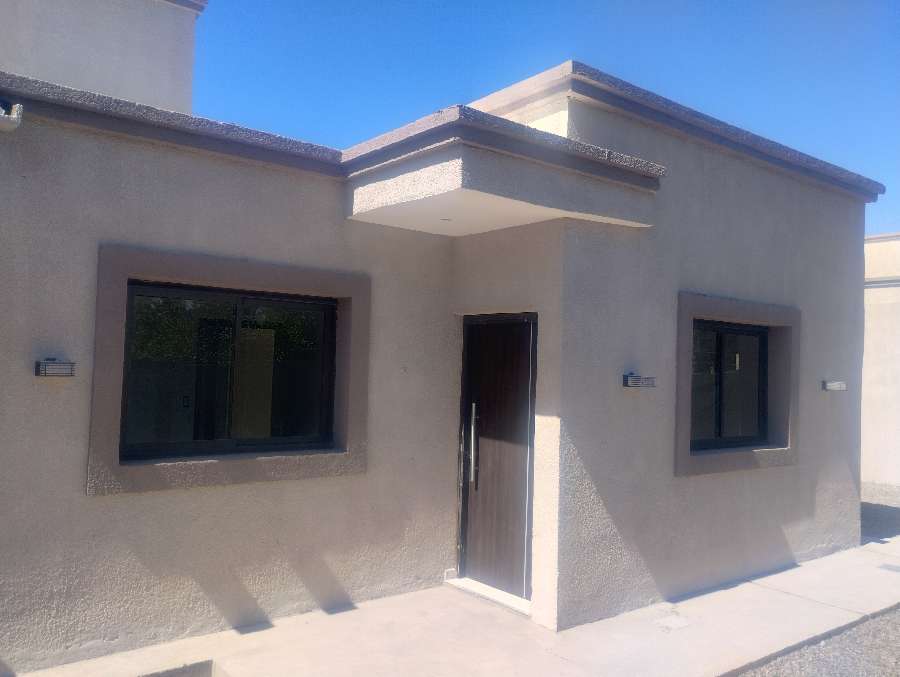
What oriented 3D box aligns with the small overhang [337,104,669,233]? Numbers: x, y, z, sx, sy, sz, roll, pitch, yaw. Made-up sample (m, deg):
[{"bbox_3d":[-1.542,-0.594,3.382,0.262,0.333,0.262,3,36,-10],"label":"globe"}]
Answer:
[{"bbox_3d":[0.363,-1.070,5.332,1.963,0.426,1.526,3,-2,-37],"label":"small overhang"}]

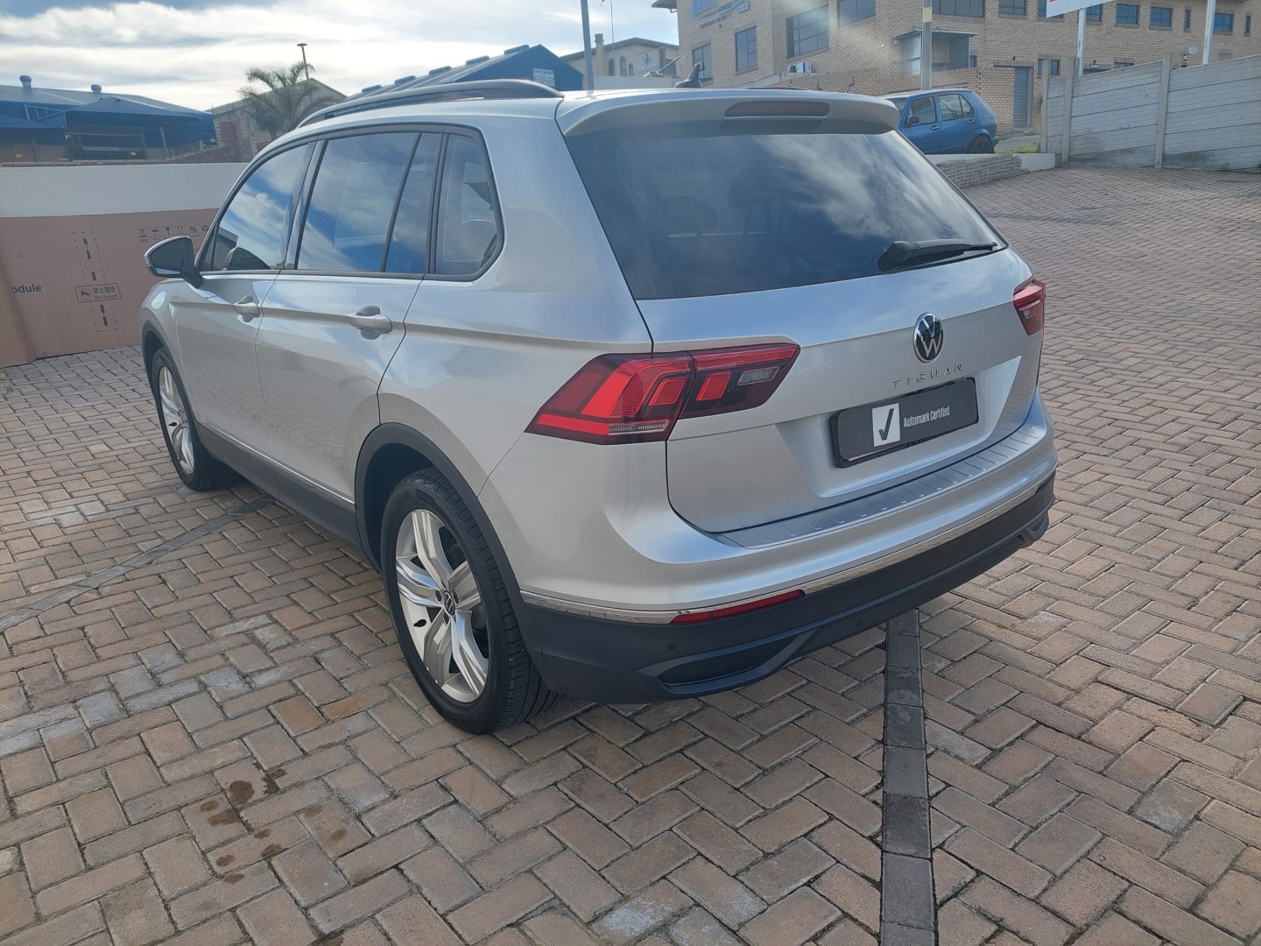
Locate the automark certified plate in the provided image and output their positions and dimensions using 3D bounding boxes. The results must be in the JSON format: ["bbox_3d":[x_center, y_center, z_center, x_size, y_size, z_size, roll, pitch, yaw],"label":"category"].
[{"bbox_3d":[0.663,-0.126,2.044,0.540,0.128,0.020,-16,11,-36],"label":"automark certified plate"}]

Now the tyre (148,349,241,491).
[{"bbox_3d":[-2.103,-0.269,4.281,0.240,0.720,0.720,-17,23,-38],"label":"tyre"}]

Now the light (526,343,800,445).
[{"bbox_3d":[0.063,-0.166,1.719,0.470,0.180,0.340,-16,23,-36],"label":"light"}]

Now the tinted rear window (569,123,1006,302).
[{"bbox_3d":[0.453,-0.677,2.112,1.360,0.450,0.100,-16,-21,-36],"label":"tinted rear window"}]

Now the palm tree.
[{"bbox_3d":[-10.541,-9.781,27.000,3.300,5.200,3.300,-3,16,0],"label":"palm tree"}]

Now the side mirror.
[{"bbox_3d":[-1.739,-0.809,3.345,0.225,0.185,0.150,-16,23,-36],"label":"side mirror"}]

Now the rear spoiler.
[{"bbox_3d":[0.337,-0.892,2.184,1.220,0.120,0.270,-16,23,-36],"label":"rear spoiler"}]

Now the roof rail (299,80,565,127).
[{"bbox_3d":[-0.668,-1.037,2.497,0.080,0.090,1.620,-16,23,-36],"label":"roof rail"}]

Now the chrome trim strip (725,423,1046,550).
[{"bbox_3d":[0.690,0.006,2.057,1.200,0.050,0.150,-16,23,-36],"label":"chrome trim strip"}]

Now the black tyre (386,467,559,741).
[{"bbox_3d":[-0.405,0.332,2.299,0.240,0.720,0.720,-16,23,-36],"label":"black tyre"}]

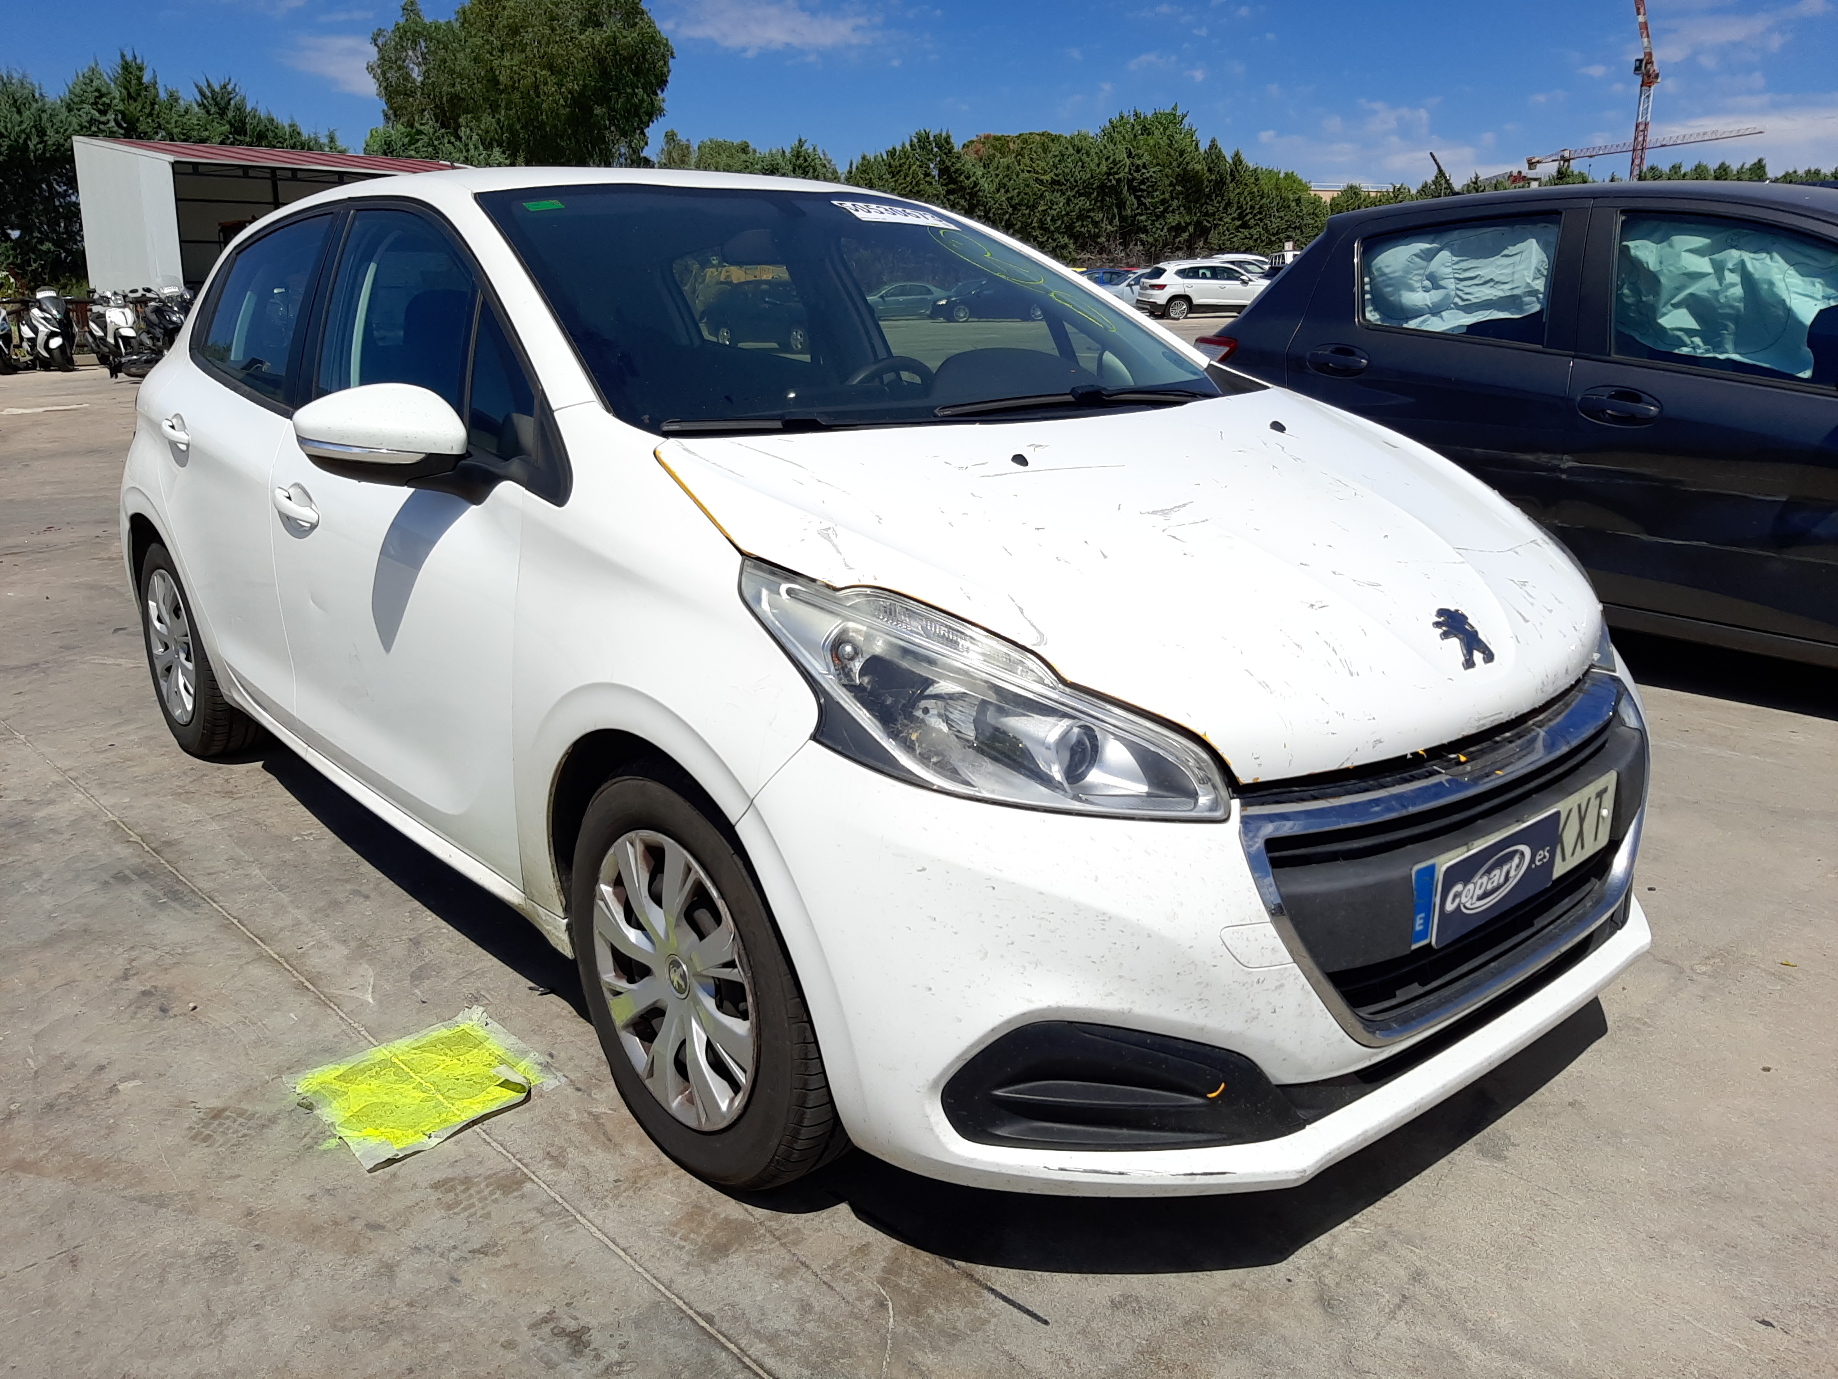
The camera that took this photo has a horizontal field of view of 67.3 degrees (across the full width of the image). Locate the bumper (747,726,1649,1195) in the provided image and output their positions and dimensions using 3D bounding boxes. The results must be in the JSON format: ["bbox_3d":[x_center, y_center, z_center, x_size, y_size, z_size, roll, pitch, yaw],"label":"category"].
[{"bbox_3d":[0.609,0.184,1.937,1.720,0.530,0.540,-13,20,-39],"label":"bumper"}]

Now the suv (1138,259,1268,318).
[{"bbox_3d":[8.530,-11.583,40.150,4.360,1.615,1.840,-2,15,-9],"label":"suv"}]

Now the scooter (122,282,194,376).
[{"bbox_3d":[-11.248,-5.320,20.500,2.000,1.300,0.740,12,19,38],"label":"scooter"}]

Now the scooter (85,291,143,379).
[{"bbox_3d":[-11.766,-5.200,20.200,1.920,1.220,0.700,12,19,38],"label":"scooter"}]

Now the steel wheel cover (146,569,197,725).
[{"bbox_3d":[-1.988,-0.116,3.718,0.060,0.418,0.418,-13,20,-39],"label":"steel wheel cover"}]

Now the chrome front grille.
[{"bbox_3d":[0.740,0.219,1.789,0.950,0.350,0.140,-13,20,-39],"label":"chrome front grille"}]

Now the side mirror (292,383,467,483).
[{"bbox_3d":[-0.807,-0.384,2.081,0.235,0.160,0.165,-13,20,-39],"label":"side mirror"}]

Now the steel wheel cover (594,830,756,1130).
[{"bbox_3d":[-0.320,0.390,1.874,0.060,0.418,0.418,-13,20,-39],"label":"steel wheel cover"}]

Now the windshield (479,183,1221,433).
[{"bbox_3d":[-0.103,-0.711,2.551,1.330,0.100,0.980,-13,45,-39],"label":"windshield"}]

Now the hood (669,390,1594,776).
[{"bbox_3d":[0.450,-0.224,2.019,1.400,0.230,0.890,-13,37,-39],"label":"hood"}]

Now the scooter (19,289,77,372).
[{"bbox_3d":[-13.879,-5.755,22.000,2.050,1.300,0.740,12,19,37],"label":"scooter"}]

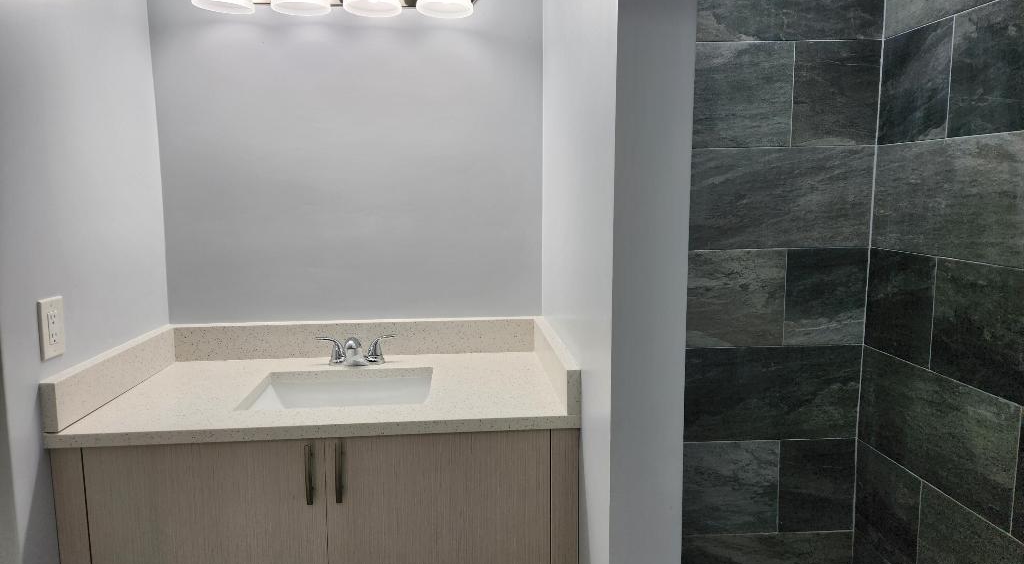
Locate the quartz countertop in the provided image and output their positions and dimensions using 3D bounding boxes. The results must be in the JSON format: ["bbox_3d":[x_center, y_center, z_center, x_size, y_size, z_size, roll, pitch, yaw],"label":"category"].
[{"bbox_3d":[-0.418,0.268,1.702,1.080,0.029,0.626,-1,7,-5],"label":"quartz countertop"}]

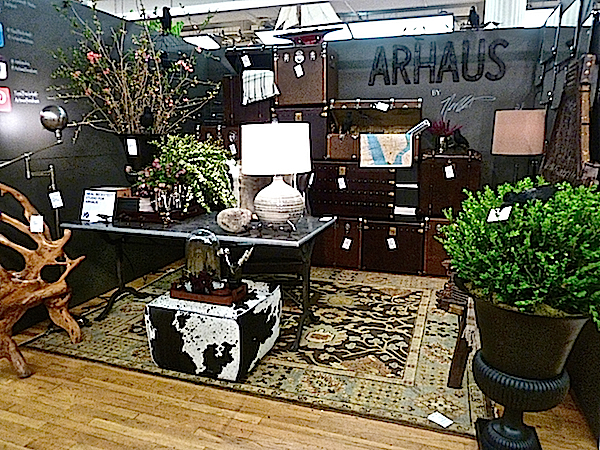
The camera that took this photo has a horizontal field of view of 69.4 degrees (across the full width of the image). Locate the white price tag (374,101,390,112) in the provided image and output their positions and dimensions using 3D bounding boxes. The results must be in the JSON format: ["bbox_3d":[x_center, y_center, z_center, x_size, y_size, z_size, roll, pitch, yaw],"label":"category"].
[{"bbox_3d":[0.872,-1.240,4.553,0.120,0.075,0.010,21,17,14],"label":"white price tag"}]

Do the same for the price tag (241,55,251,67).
[{"bbox_3d":[-0.582,-1.768,4.686,0.075,0.112,0.008,-21,3,21],"label":"price tag"}]

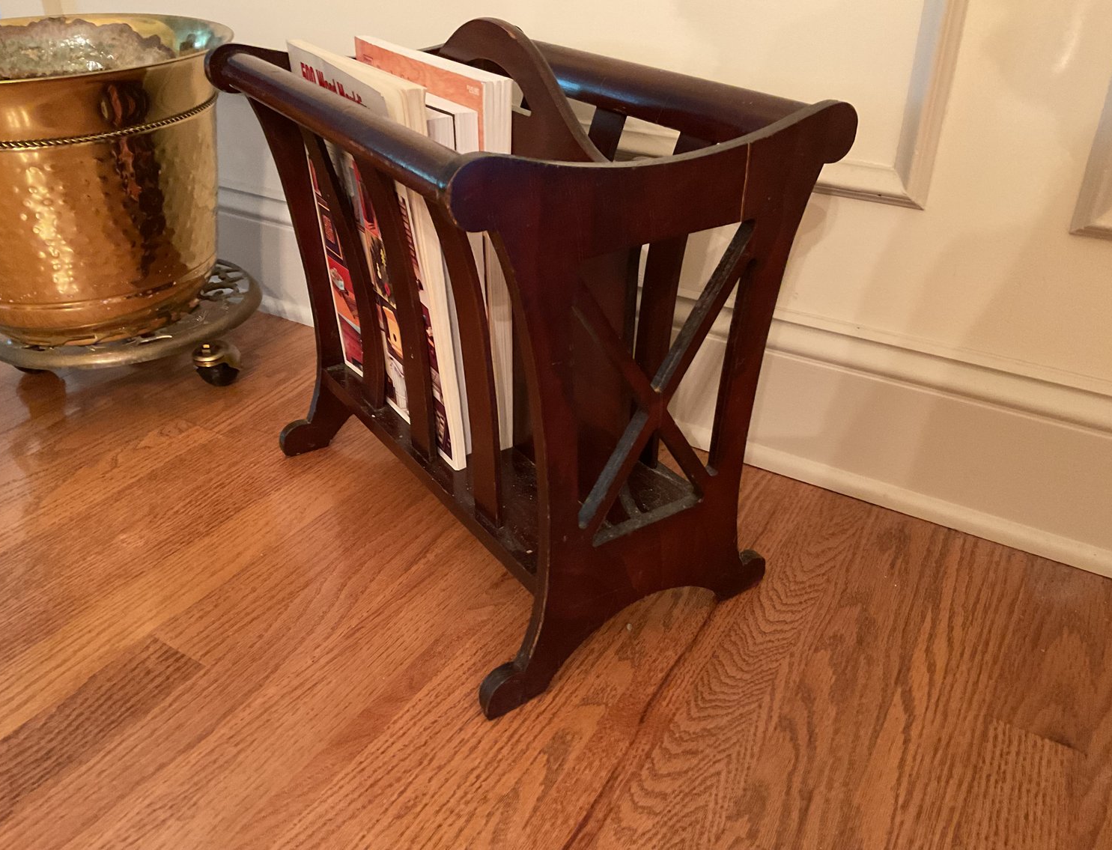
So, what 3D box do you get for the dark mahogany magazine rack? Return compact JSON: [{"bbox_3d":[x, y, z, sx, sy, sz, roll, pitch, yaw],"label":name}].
[{"bbox_3d":[-0.046,-0.095,0.715,0.273,0.388,0.391,-18,35,-29],"label":"dark mahogany magazine rack"}]

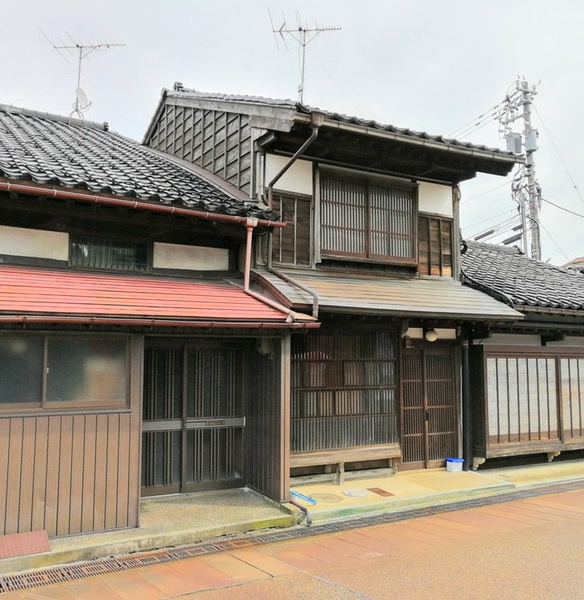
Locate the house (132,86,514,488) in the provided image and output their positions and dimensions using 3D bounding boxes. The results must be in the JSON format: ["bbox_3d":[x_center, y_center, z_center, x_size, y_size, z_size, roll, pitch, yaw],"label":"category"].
[{"bbox_3d":[0.396,-0.673,10.495,3.956,6.641,5.417,3,-7,-30],"label":"house"}]

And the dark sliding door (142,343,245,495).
[{"bbox_3d":[-1.254,1.423,7.615,1.468,1.805,0.100,3,-7,-30],"label":"dark sliding door"}]

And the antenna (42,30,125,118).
[{"bbox_3d":[-4.542,-4.898,13.940,1.650,1.750,1.550,0,-6,4],"label":"antenna"}]

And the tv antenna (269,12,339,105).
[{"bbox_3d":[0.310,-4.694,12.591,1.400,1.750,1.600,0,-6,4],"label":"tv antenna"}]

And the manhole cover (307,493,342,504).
[{"bbox_3d":[0.404,2.404,7.528,0.400,0.030,0.400,2,-3,0],"label":"manhole cover"}]

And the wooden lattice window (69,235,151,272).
[{"bbox_3d":[-2.141,-0.549,7.388,0.942,0.424,0.080,3,-7,-30],"label":"wooden lattice window"}]

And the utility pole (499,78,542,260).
[{"bbox_3d":[8.192,-2.088,21.444,1.400,11.886,1.300,3,-7,-30],"label":"utility pole"}]

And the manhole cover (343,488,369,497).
[{"bbox_3d":[0.802,2.435,7.844,0.310,0.030,0.310,3,-3,-30],"label":"manhole cover"}]

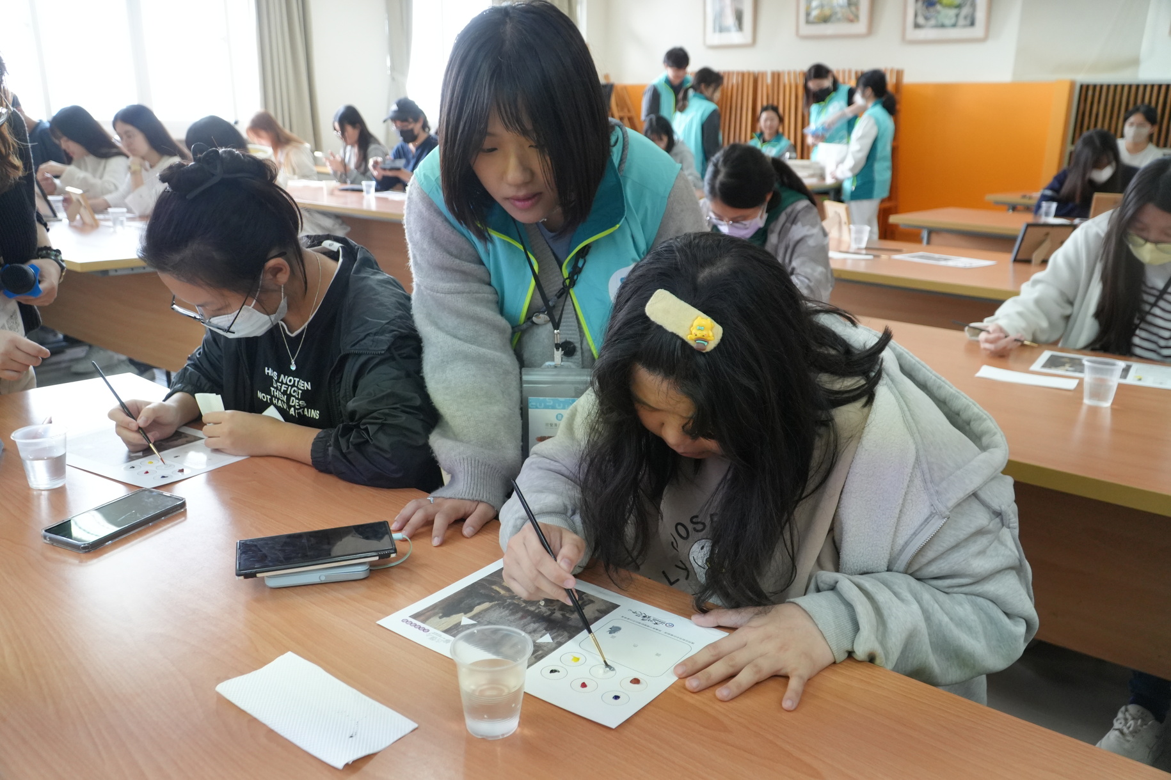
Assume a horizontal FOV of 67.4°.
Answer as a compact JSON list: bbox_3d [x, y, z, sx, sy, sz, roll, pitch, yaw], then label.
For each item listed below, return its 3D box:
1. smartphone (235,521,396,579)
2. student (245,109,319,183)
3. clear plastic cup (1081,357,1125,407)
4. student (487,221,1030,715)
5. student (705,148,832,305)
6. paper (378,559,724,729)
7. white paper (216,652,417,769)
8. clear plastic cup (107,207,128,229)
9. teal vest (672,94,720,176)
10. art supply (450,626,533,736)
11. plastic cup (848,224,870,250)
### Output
[{"bbox_3d":[-0.303,0.183,0.992,0.167,0.011,0.080,-5,19,-19],"label":"smartphone"},{"bbox_3d":[-2.006,-1.262,5.957,0.460,1.200,0.700,14,22,35],"label":"student"},{"bbox_3d":[0.962,-0.013,1.638,0.071,0.077,0.071,0,18,0],"label":"clear plastic cup"},{"bbox_3d":[0.244,0.362,1.122,0.580,1.120,0.620,13,22,34],"label":"student"},{"bbox_3d":[0.524,-0.144,2.641,0.470,1.180,0.680,14,22,35],"label":"student"},{"bbox_3d":[-0.034,0.249,0.920,0.295,0.003,0.205,13,22,34],"label":"paper"},{"bbox_3d":[-0.246,0.287,0.797,0.178,0.004,0.078,13,22,34],"label":"white paper"},{"bbox_3d":[-1.949,-0.716,3.668,0.071,0.077,0.071,14,22,35],"label":"clear plastic cup"},{"bbox_3d":[0.785,-1.747,6.216,0.420,0.680,0.270,14,22,35],"label":"teal vest"},{"bbox_3d":[-0.081,0.257,0.763,0.070,0.076,0.070,1,18,0],"label":"art supply"},{"bbox_3d":[1.078,-0.600,3.450,0.073,0.079,0.073,0,17,0],"label":"plastic cup"}]

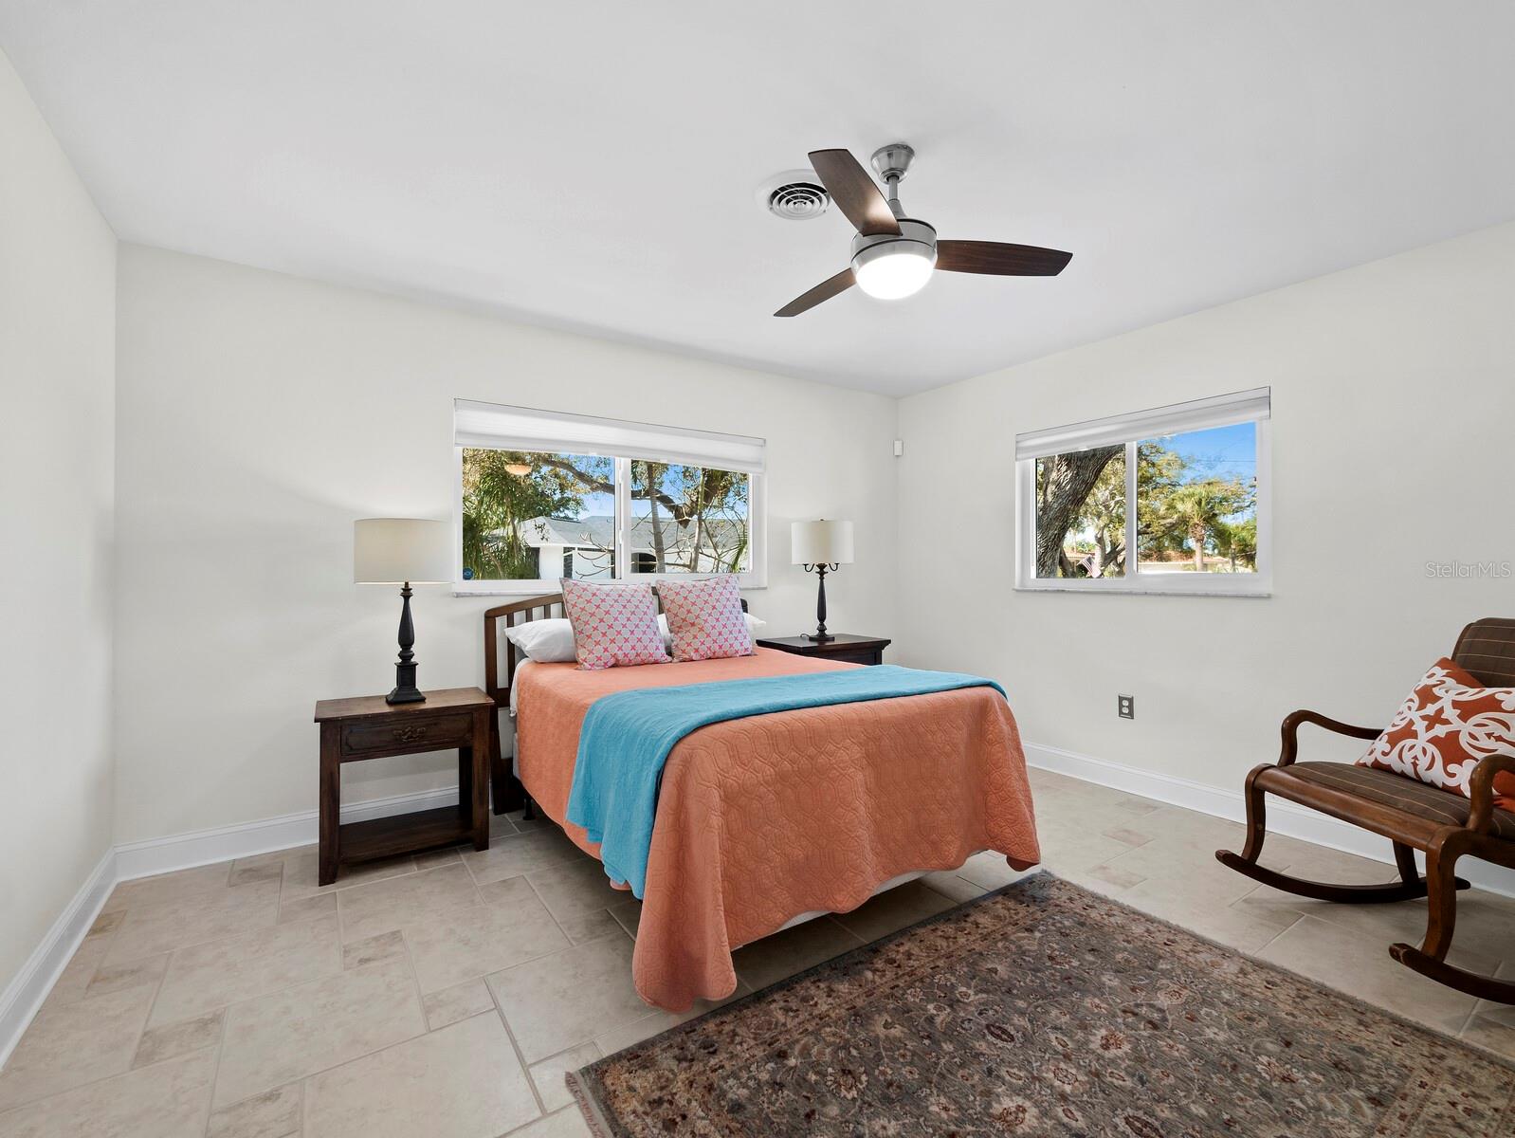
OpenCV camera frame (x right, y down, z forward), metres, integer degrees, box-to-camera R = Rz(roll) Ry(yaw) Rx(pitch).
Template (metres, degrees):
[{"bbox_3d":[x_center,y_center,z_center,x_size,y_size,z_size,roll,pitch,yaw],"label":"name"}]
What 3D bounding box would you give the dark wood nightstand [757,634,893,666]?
[{"bbox_3d":[0.427,0.832,3.936,0.685,0.751,0.454,0,0,-33],"label":"dark wood nightstand"}]

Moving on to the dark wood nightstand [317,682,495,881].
[{"bbox_3d":[-1.508,0.891,2.633,0.630,0.637,0.403,0,0,-33],"label":"dark wood nightstand"}]

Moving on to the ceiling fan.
[{"bbox_3d":[0.454,-1.053,1.880,1.008,0.433,1.038,0,0,0],"label":"ceiling fan"}]

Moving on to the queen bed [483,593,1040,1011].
[{"bbox_3d":[-0.146,0.659,2.699,1.562,1.099,2.016,0,0,-33],"label":"queen bed"}]

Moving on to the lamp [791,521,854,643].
[{"bbox_3d":[0.421,0.069,3.944,0.388,0.776,0.388,0,0,0],"label":"lamp"}]

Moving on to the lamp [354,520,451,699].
[{"bbox_3d":[-1.531,0.178,2.672,0.366,0.788,0.366,0,0,-33],"label":"lamp"}]

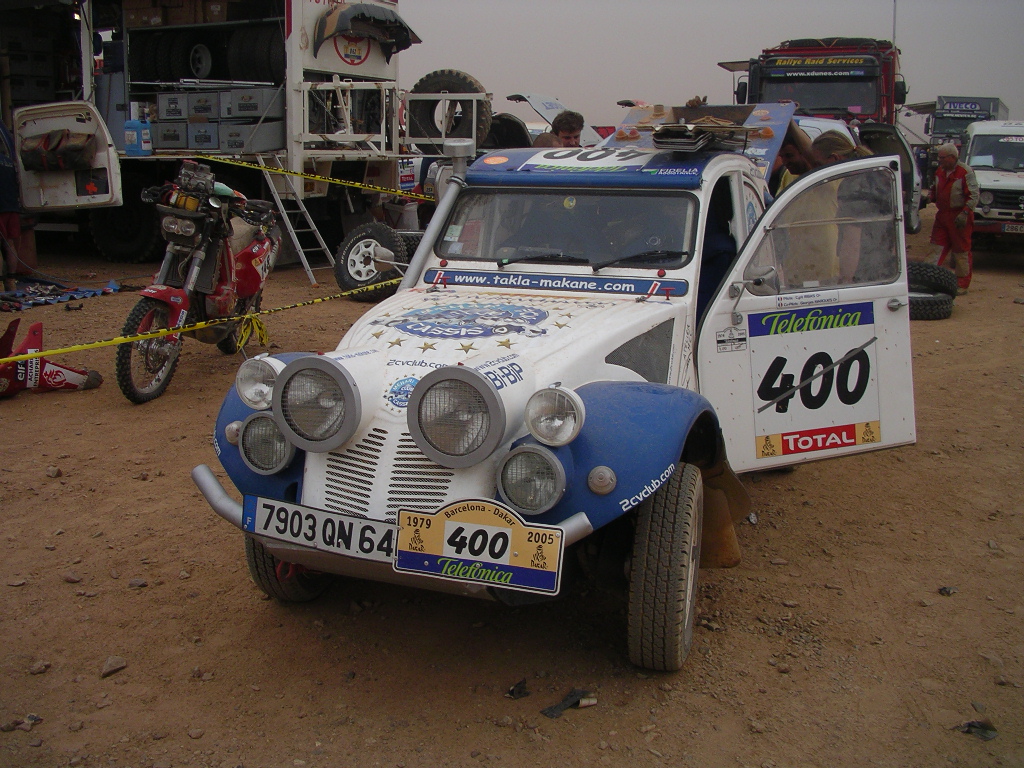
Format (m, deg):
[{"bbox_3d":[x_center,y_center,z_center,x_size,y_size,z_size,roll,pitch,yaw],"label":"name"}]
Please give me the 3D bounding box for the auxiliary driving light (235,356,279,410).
[{"bbox_3d":[-0.737,-0.005,3.334,0.161,0.161,0.120,5,11,23],"label":"auxiliary driving light"}]

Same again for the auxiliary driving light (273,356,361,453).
[{"bbox_3d":[-0.543,0.053,3.163,0.274,0.274,0.120,5,11,21],"label":"auxiliary driving light"}]

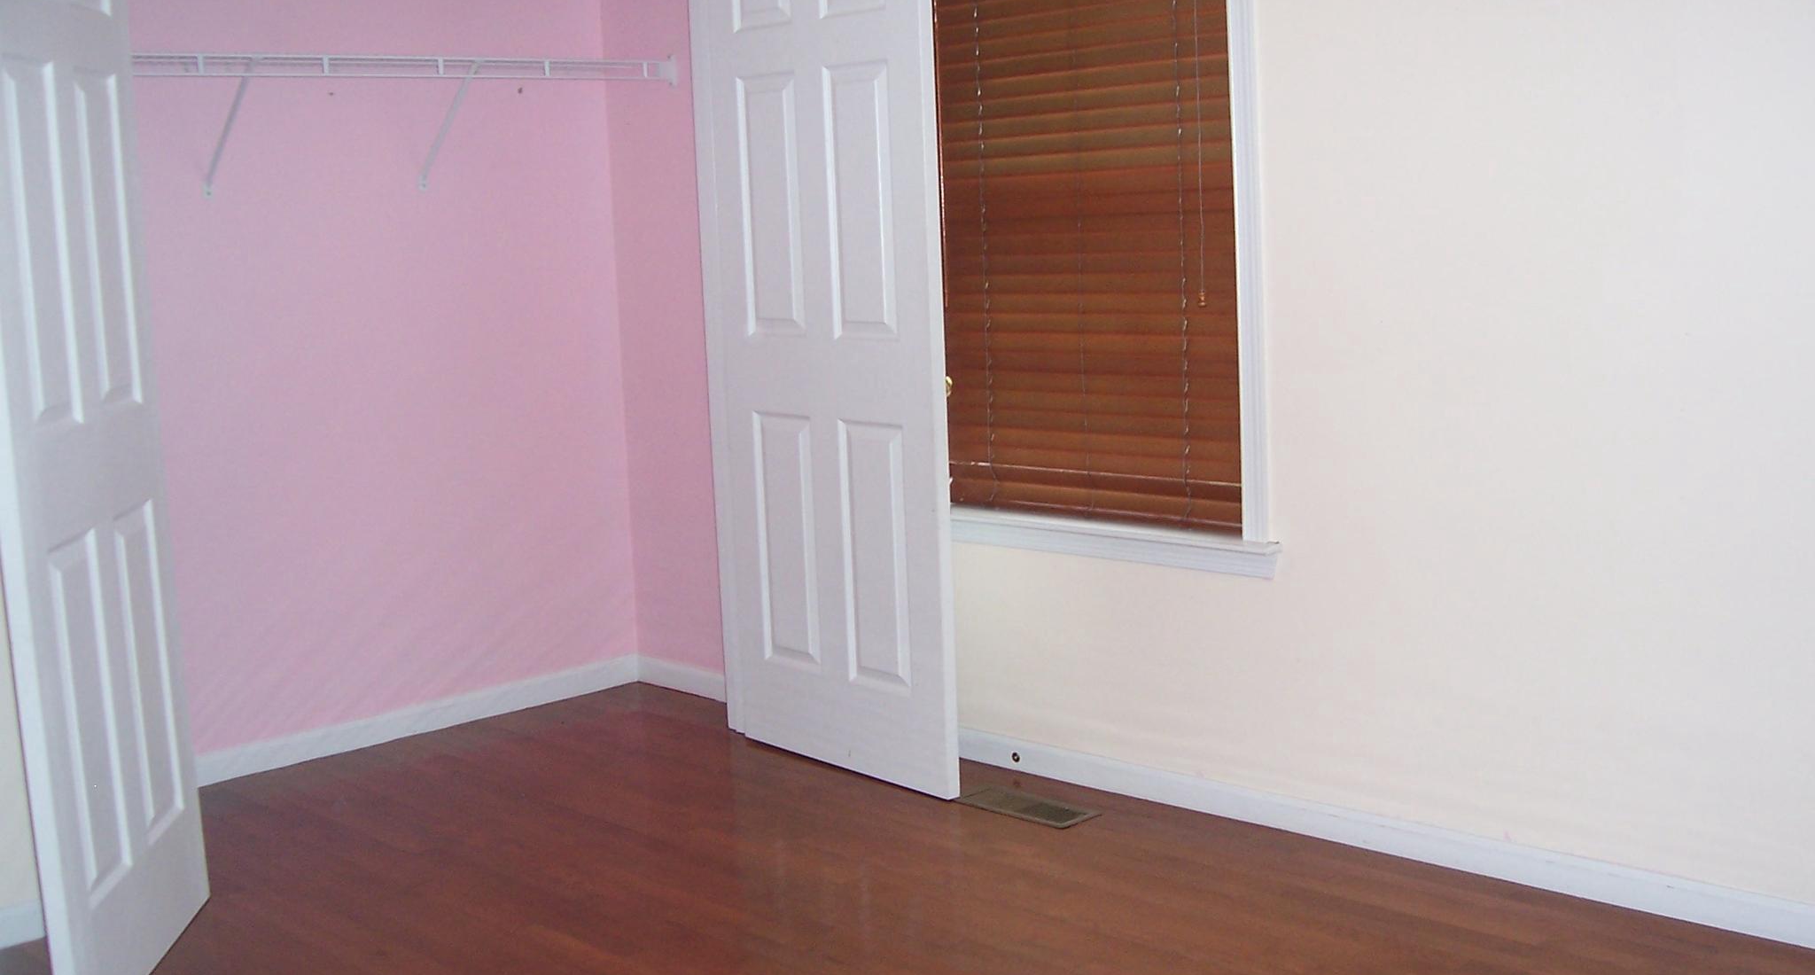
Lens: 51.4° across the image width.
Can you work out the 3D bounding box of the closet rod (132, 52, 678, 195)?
[{"bbox_3d":[-1.334,-0.858,4.473,1.720,0.327,0.331,-10,11,-44],"label":"closet rod"}]

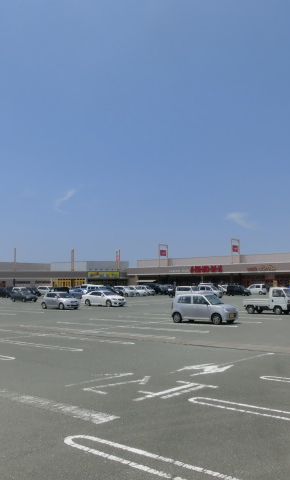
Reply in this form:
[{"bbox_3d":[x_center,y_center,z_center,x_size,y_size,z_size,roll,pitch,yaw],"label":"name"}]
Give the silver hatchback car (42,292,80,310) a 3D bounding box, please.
[{"bbox_3d":[-7.568,5.434,39.804,3.700,1.510,1.690,-5,-7,38],"label":"silver hatchback car"}]

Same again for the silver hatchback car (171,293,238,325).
[{"bbox_3d":[3.132,3.651,23.555,3.395,1.500,1.475,-5,-7,36],"label":"silver hatchback car"}]

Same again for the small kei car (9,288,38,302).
[{"bbox_3d":[-13.985,6.462,51.574,3.395,1.500,1.475,-6,-7,43],"label":"small kei car"}]

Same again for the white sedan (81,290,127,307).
[{"bbox_3d":[-3.970,5.633,42.739,4.580,1.450,1.740,-5,-7,36],"label":"white sedan"}]

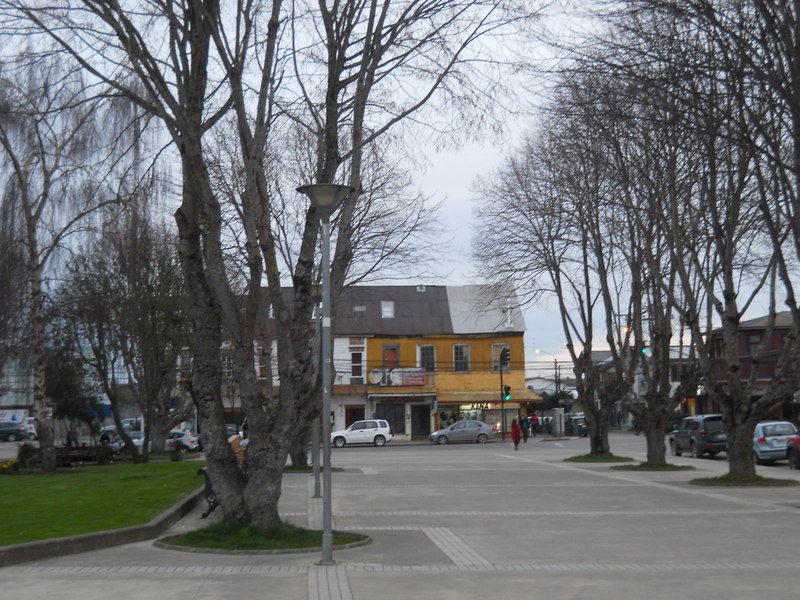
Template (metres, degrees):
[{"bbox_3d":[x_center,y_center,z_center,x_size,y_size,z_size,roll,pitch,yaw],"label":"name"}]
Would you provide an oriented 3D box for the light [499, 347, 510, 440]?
[{"bbox_3d":[6.756,6.027,77.275,0.500,5.950,0.600,-4,-6,30],"label":"light"}]

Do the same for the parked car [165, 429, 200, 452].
[{"bbox_3d":[-14.424,8.516,72.932,4.450,1.470,1.740,0,-5,-4],"label":"parked car"}]

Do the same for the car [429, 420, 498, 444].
[{"bbox_3d":[3.992,8.324,75.813,4.300,1.490,1.690,0,-5,-4],"label":"car"}]

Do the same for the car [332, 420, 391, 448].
[{"bbox_3d":[-2.509,8.222,74.253,4.150,1.720,1.760,0,-5,-4],"label":"car"}]

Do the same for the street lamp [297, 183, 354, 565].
[{"bbox_3d":[-0.832,0.815,13.597,0.680,4.260,0.680,0,-5,-4],"label":"street lamp"}]

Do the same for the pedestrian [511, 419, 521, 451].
[{"bbox_3d":[5.945,6.912,61.874,0.520,1.610,0.400,-2,-6,18],"label":"pedestrian"}]

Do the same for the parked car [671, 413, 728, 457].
[{"bbox_3d":[12.545,5.542,49.351,1.780,1.730,4.550,0,-5,-4],"label":"parked car"}]

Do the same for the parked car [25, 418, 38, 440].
[{"bbox_3d":[-27.308,9.743,91.083,4.200,1.800,1.750,0,-5,-4],"label":"parked car"}]

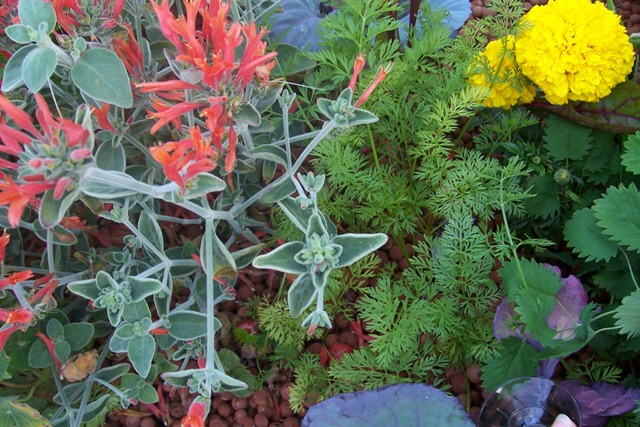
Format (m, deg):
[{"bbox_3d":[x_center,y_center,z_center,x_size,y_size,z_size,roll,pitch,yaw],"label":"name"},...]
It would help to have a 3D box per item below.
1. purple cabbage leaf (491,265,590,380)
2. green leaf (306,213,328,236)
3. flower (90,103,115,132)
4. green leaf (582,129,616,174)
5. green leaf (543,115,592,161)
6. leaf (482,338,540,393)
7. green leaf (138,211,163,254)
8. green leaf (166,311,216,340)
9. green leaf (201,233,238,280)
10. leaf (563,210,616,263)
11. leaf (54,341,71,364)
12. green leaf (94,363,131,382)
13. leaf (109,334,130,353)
[{"bbox_3d":[0.204,0.101,0.560,0.090,0.035,0.101,0,90,-3],"label":"purple cabbage leaf"},{"bbox_3d":[-0.002,0.011,0.470,0.017,0.024,0.008,-6,25,-1],"label":"green leaf"},{"bbox_3d":[-0.164,-0.071,0.463,0.016,0.014,0.022,-32,104,-16],"label":"flower"},{"bbox_3d":[0.289,-0.068,0.627,0.044,0.010,0.056,15,74,8],"label":"green leaf"},{"bbox_3d":[0.249,-0.080,0.608,0.049,0.010,0.056,7,74,3],"label":"green leaf"},{"bbox_3d":[0.176,0.141,0.556,0.047,0.011,0.058,30,70,13],"label":"leaf"},{"bbox_3d":[-0.146,0.017,0.524,0.022,0.010,0.052,-37,61,9],"label":"green leaf"},{"bbox_3d":[-0.113,0.099,0.545,0.049,0.010,0.028,2,72,0],"label":"green leaf"},{"bbox_3d":[-0.095,0.041,0.570,0.035,0.012,0.050,-16,80,-9],"label":"green leaf"},{"bbox_3d":[0.231,0.017,0.512,0.048,0.009,0.038,33,76,6],"label":"leaf"},{"bbox_3d":[-0.238,0.128,0.556,0.015,0.006,0.022,-18,95,-6],"label":"leaf"},{"bbox_3d":[-0.187,0.143,0.546,0.033,0.009,0.018,-17,49,-7],"label":"green leaf"},{"bbox_3d":[-0.158,0.103,0.487,0.029,0.007,0.020,-34,66,10],"label":"leaf"}]

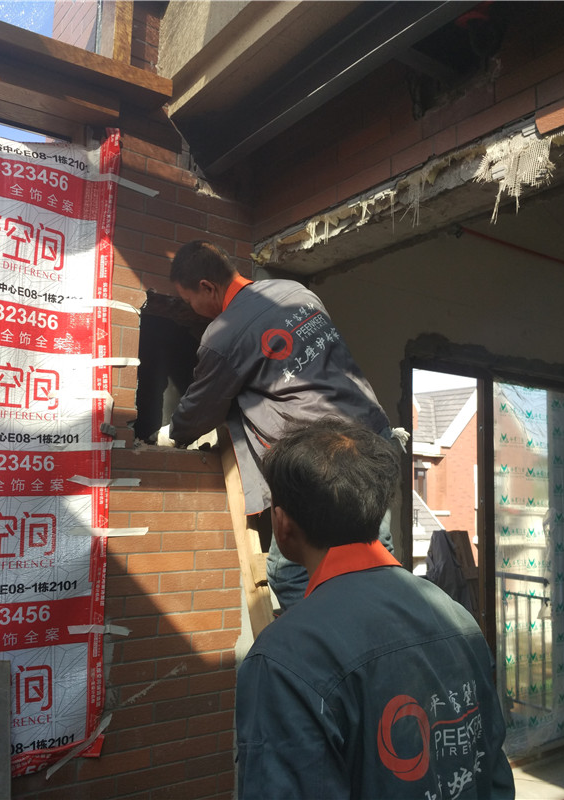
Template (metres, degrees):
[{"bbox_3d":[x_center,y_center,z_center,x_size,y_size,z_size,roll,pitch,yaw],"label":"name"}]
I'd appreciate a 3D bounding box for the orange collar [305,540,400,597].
[{"bbox_3d":[0.100,0.253,1.020,0.160,0.090,0.145,7,-9,-40],"label":"orange collar"}]

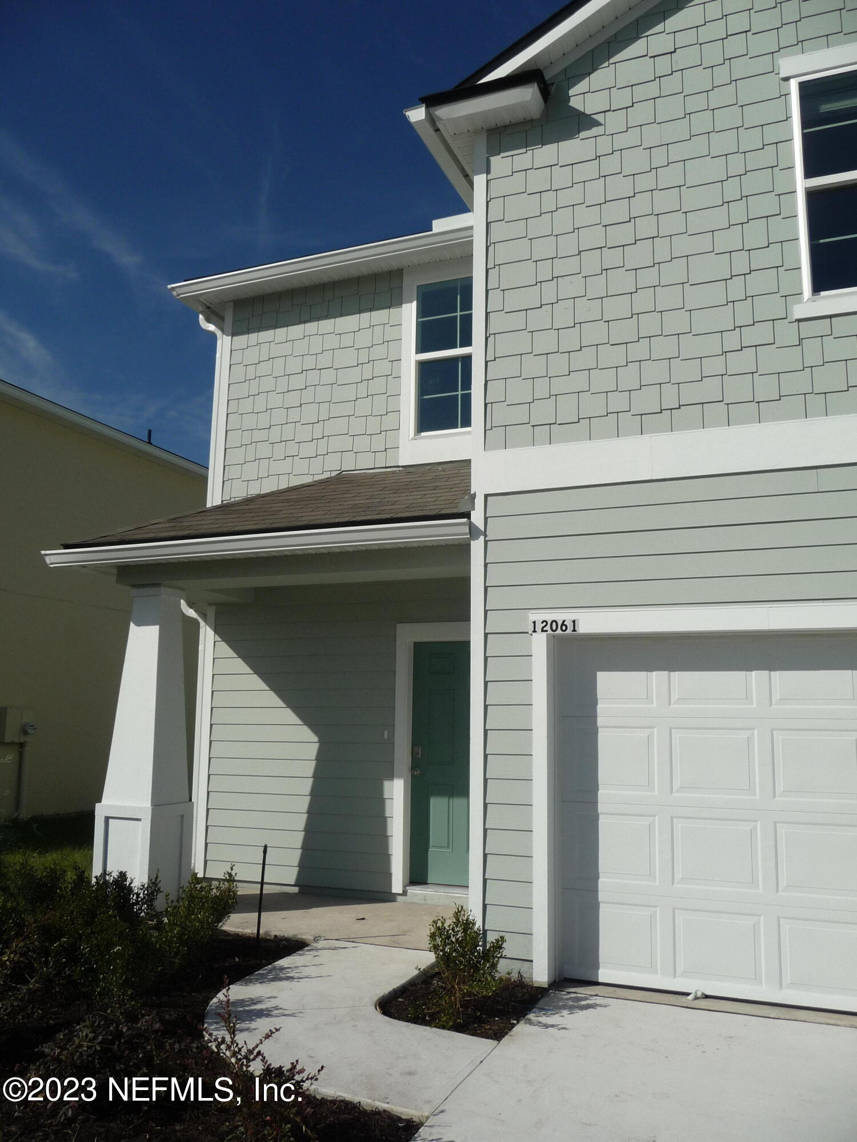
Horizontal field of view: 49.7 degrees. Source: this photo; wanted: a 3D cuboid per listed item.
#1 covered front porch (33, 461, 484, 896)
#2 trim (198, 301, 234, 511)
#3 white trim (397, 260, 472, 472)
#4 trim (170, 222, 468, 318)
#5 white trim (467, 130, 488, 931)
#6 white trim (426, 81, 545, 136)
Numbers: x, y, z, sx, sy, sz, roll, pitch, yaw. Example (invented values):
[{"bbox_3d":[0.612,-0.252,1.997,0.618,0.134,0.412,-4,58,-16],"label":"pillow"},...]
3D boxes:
[{"bbox_3d":[-1.130,0.818,7.491,3.670,3.810,1.750,-3,-10,22],"label":"covered front porch"},{"bbox_3d":[-2.261,-1.658,9.372,0.290,2.130,0.100,-3,-10,22],"label":"trim"},{"bbox_3d":[0.254,-1.930,8.320,1.120,1.920,0.070,-3,-10,22],"label":"white trim"},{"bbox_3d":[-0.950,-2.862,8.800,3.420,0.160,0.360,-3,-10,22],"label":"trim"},{"bbox_3d":[0.338,-0.401,6.228,0.105,5.610,0.080,-3,-10,22],"label":"white trim"},{"bbox_3d":[0.429,-3.251,6.515,0.770,0.130,0.270,-3,-10,22],"label":"white trim"}]

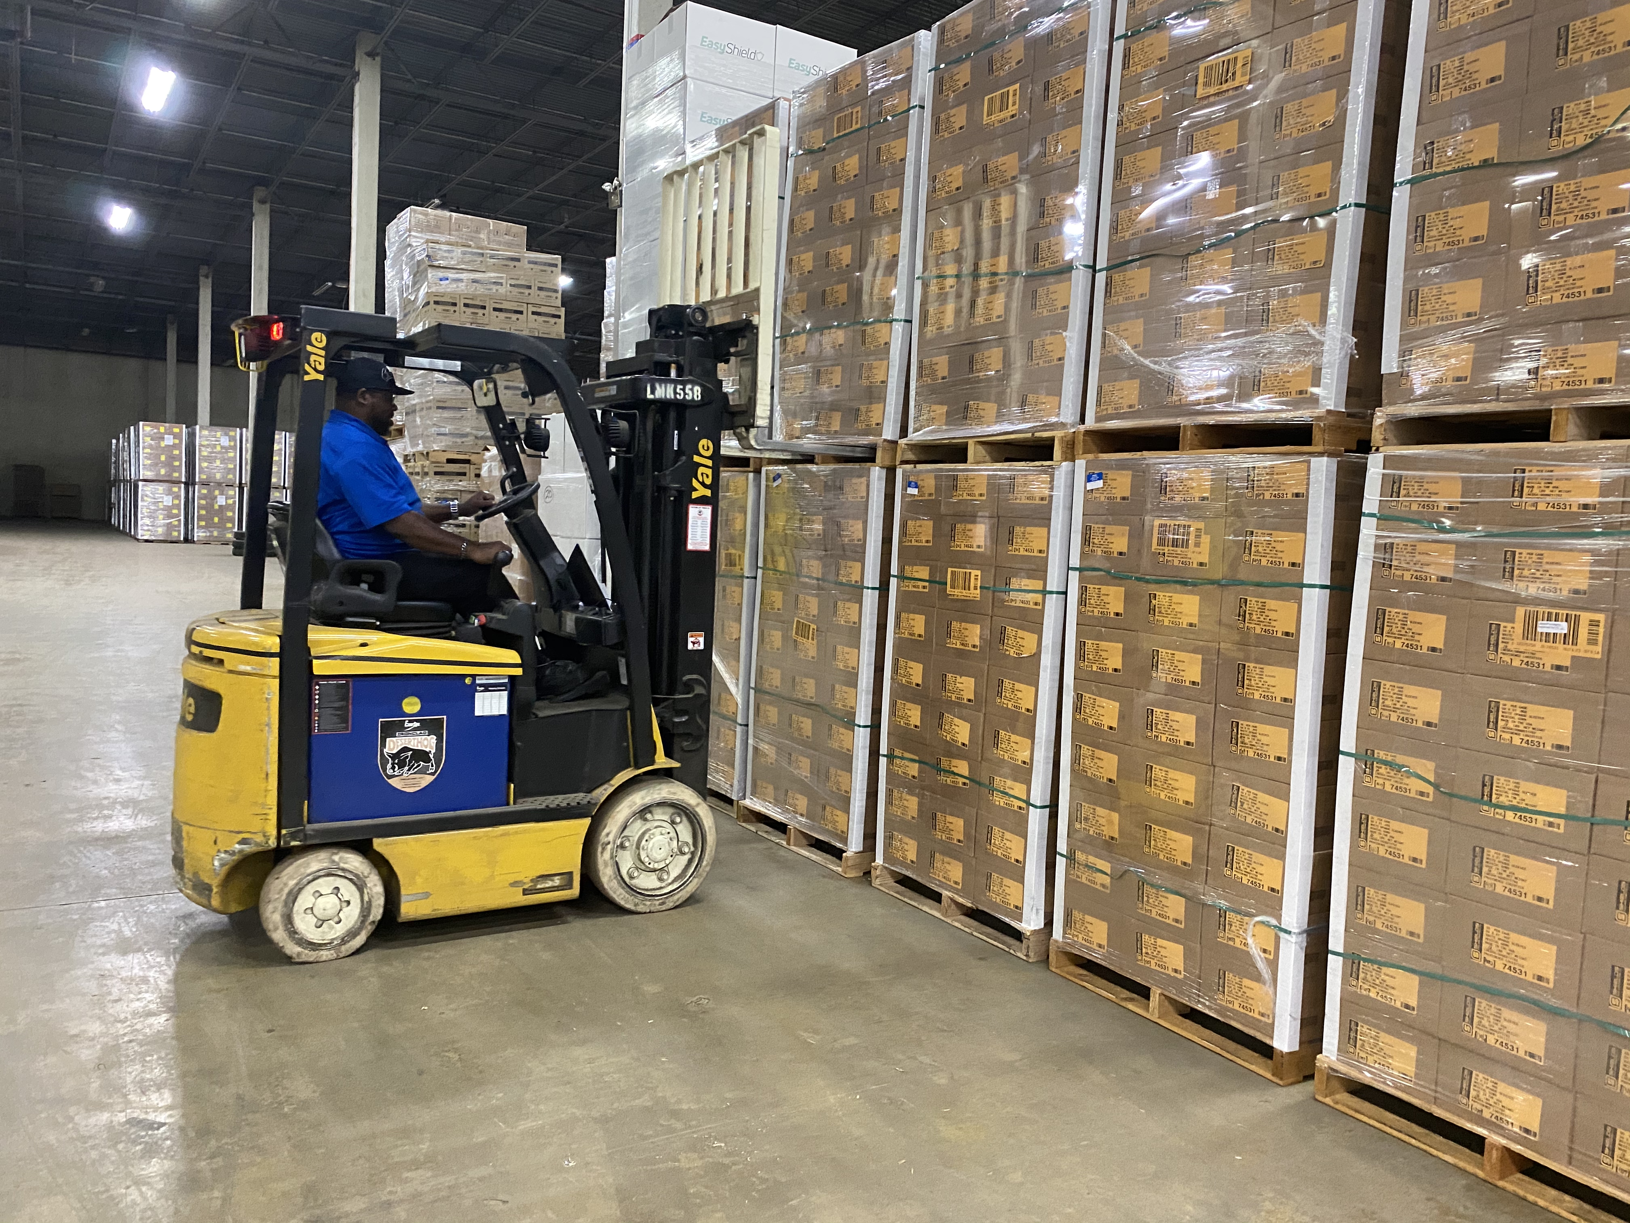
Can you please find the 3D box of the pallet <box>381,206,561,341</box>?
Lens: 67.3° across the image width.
[{"bbox_3d":[-3.046,-2.329,11.320,1.240,2.030,1.100,0,5,-32],"label":"pallet"}]

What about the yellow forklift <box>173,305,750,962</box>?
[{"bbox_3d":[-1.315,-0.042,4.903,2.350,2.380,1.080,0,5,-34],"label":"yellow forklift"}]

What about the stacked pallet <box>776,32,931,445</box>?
[{"bbox_3d":[0.629,-1.615,5.989,1.219,1.770,1.026,0,5,-34],"label":"stacked pallet"}]

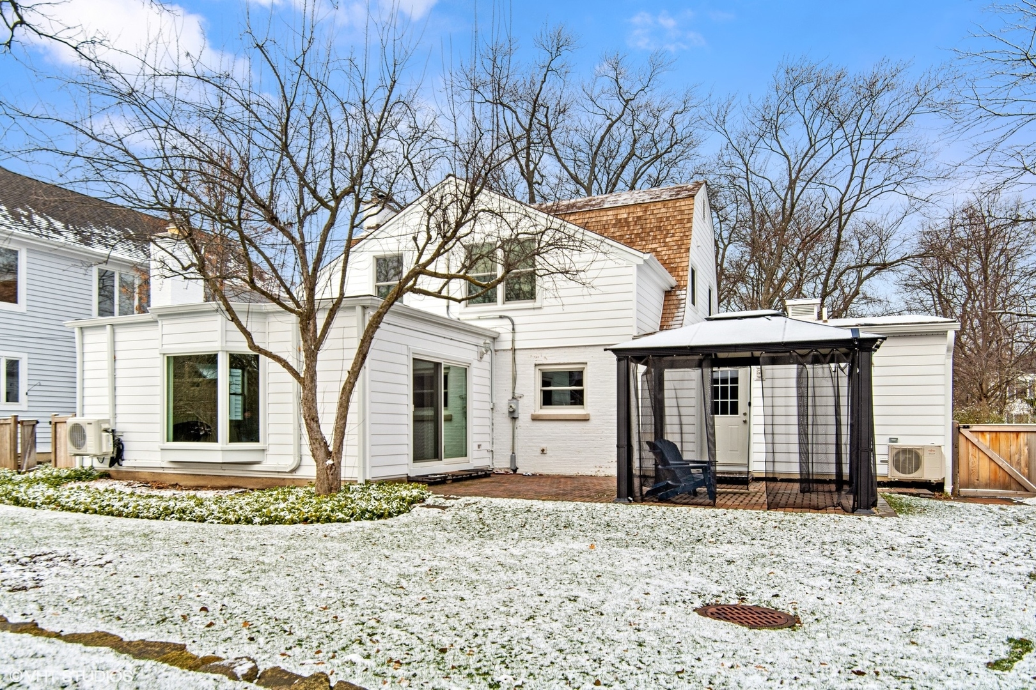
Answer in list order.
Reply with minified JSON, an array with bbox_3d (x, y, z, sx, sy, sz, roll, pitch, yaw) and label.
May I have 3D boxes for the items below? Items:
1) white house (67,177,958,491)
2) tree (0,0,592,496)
[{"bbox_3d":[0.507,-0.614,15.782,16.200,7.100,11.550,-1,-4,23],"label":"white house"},{"bbox_3d":[-3.100,-1.400,9.800,8.200,6.900,6.600,0,-3,0],"label":"tree"}]

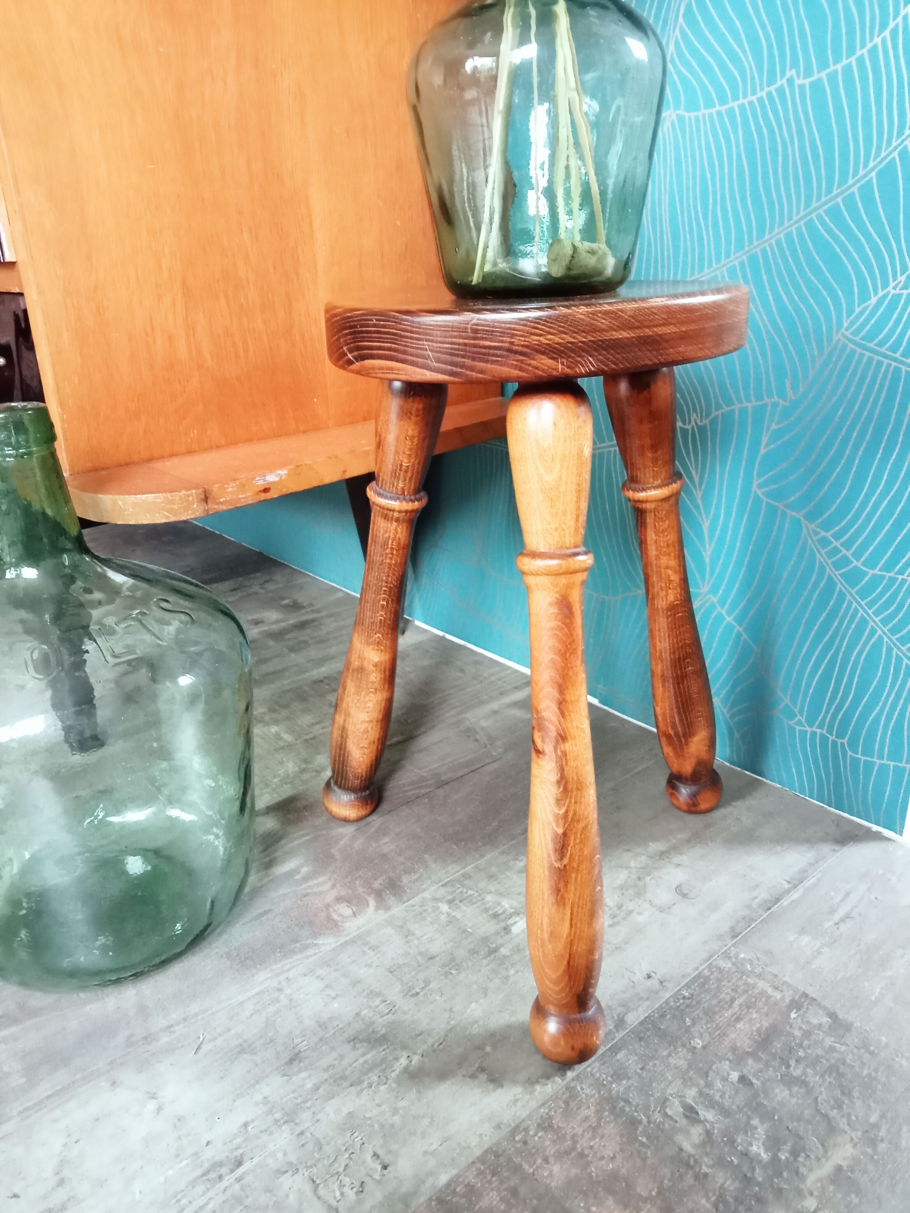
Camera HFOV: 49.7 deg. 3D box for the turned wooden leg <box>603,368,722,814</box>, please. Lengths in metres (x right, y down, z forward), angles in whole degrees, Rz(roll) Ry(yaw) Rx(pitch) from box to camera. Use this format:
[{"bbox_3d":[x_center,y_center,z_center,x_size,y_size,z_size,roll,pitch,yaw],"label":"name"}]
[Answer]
[{"bbox_3d":[0.172,-0.003,0.787,0.049,0.424,0.049,-27,30,-23],"label":"turned wooden leg"}]

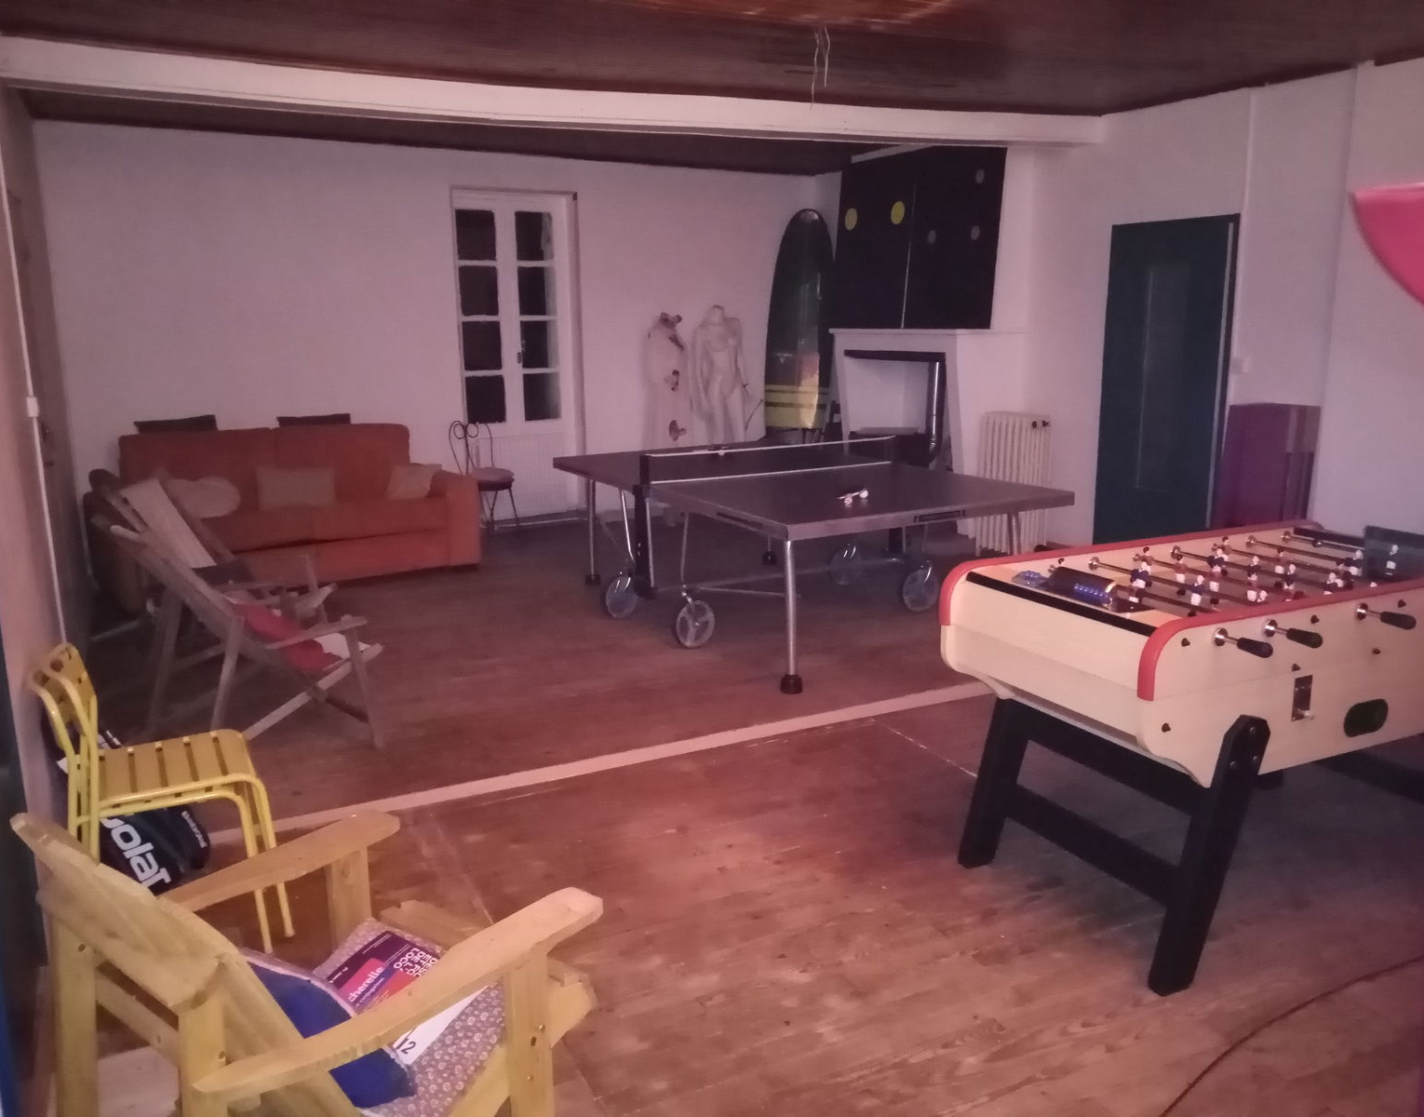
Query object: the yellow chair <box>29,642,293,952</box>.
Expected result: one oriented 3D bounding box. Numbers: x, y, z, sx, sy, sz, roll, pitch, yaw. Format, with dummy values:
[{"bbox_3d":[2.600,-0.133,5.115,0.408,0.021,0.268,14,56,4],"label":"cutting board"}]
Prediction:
[{"bbox_3d":[-1.404,0.595,2.852,0.490,0.810,0.420,-7,14,-27],"label":"yellow chair"}]

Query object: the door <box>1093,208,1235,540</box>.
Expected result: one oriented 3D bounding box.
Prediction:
[{"bbox_3d":[2.697,-0.942,6.723,0.080,2.090,0.850,-8,14,-30],"label":"door"}]

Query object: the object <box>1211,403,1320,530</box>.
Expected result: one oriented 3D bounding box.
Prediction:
[{"bbox_3d":[2.956,-0.294,6.111,0.240,1.070,0.460,-8,14,-30],"label":"object"}]

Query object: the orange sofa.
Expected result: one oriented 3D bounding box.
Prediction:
[{"bbox_3d":[-2.657,-0.322,7.075,2.090,0.880,0.950,-7,14,-27],"label":"orange sofa"}]

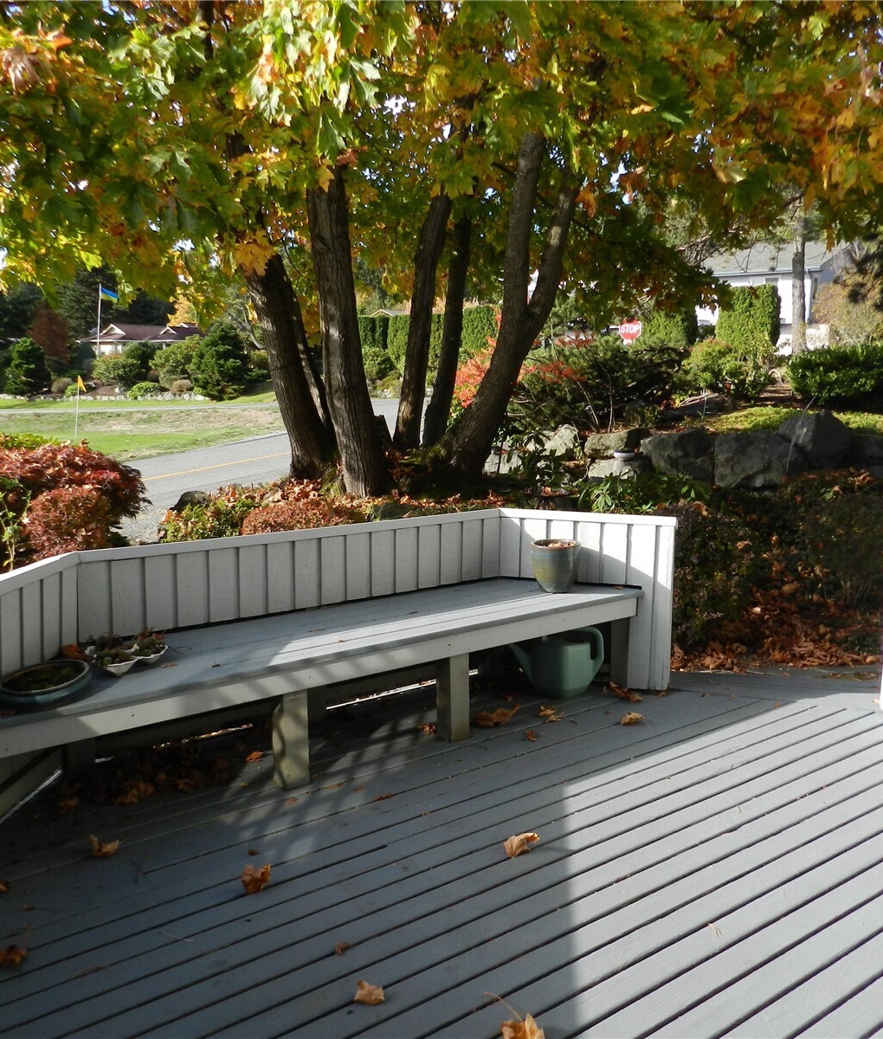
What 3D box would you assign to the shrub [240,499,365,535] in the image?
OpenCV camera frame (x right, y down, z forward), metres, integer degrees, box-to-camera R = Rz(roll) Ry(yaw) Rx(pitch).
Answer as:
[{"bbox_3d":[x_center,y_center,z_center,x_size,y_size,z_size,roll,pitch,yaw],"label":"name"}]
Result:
[{"bbox_3d":[-1.104,0.158,7.354,0.980,0.620,0.900,0,9,0],"label":"shrub"}]

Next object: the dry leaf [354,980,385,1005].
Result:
[{"bbox_3d":[-0.170,1.129,2.201,0.075,0.032,0.065,0,9,0],"label":"dry leaf"}]

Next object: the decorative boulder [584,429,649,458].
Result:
[{"bbox_3d":[2.102,-0.905,11.000,0.760,0.360,0.550,2,10,12],"label":"decorative boulder"}]

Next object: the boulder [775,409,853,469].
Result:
[{"bbox_3d":[4.051,-0.864,10.000,0.800,0.620,0.650,4,10,22],"label":"boulder"}]

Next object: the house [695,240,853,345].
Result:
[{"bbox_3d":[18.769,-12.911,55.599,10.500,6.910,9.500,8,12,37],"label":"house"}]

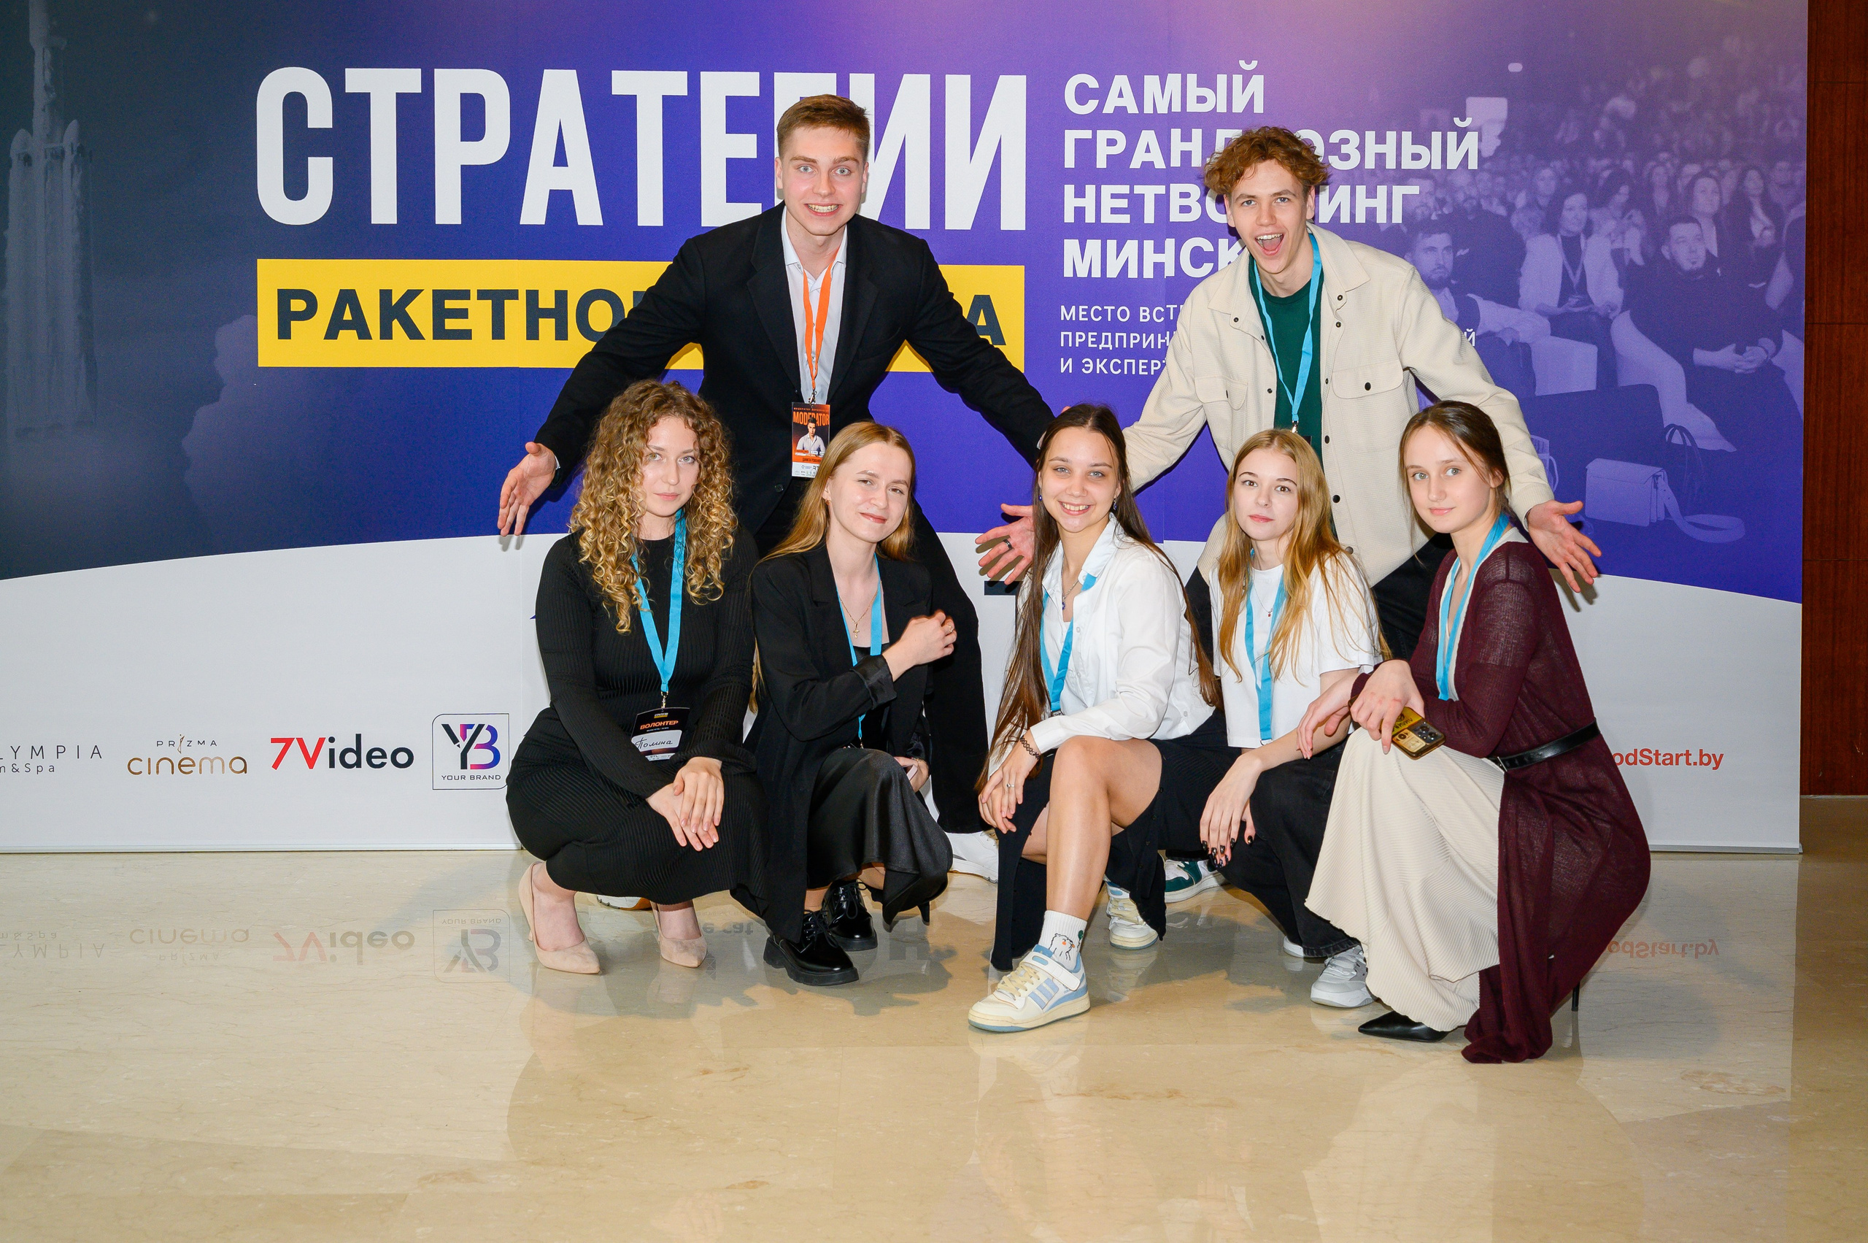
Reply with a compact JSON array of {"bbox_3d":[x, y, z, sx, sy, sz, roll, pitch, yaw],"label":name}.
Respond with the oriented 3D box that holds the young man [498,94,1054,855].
[{"bbox_3d":[-0.295,-0.187,3.880,1.060,1.554,0.700,0,5,-3],"label":"young man"}]

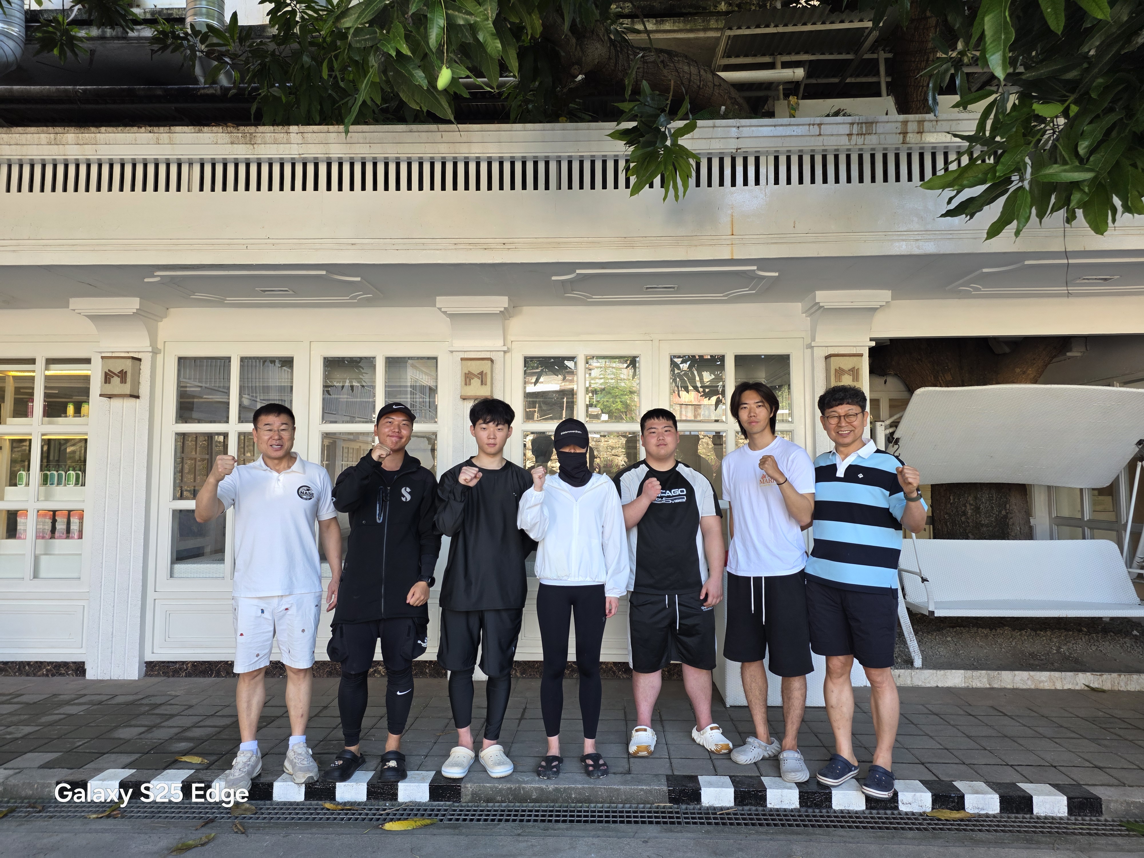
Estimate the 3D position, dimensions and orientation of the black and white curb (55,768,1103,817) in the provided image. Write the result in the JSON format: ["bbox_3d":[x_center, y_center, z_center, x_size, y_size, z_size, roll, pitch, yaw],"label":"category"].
[{"bbox_3d":[-0.018,1.619,3.390,4.543,0.085,0.190,0,-4,2],"label":"black and white curb"}]

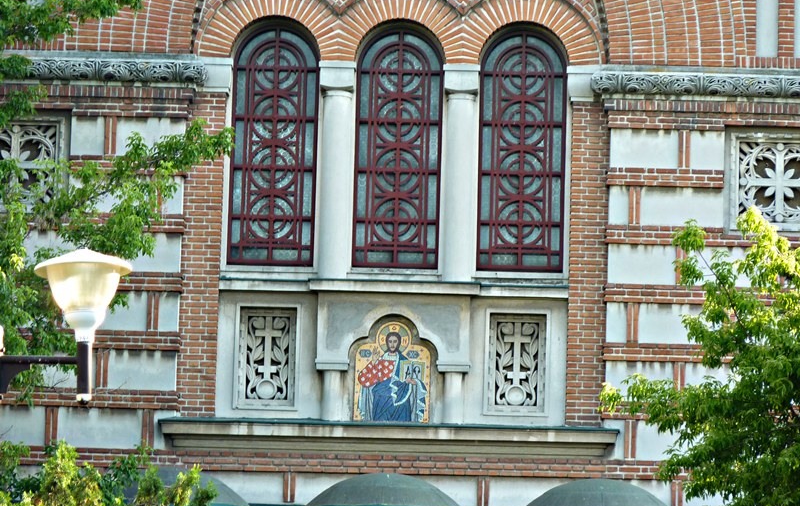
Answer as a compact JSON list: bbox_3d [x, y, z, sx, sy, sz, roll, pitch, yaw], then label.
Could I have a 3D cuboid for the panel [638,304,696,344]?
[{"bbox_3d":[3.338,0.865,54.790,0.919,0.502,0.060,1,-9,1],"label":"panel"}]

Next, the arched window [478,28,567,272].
[{"bbox_3d":[1.494,-1.255,55.476,1.041,2.990,0.120,1,-9,1],"label":"arched window"}]

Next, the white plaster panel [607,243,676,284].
[{"bbox_3d":[2.980,0.154,55.915,0.826,0.496,0.060,1,-11,2],"label":"white plaster panel"}]

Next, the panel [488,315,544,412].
[{"bbox_3d":[1.439,1.373,55.827,0.671,1.204,0.100,1,-11,2],"label":"panel"}]

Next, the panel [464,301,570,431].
[{"bbox_3d":[1.407,1.328,54.938,1.213,1.597,0.130,1,-9,1],"label":"panel"}]

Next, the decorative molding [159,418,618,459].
[{"bbox_3d":[-0.141,2.281,55.392,5.575,0.340,0.380,1,-11,2],"label":"decorative molding"}]

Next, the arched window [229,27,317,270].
[{"bbox_3d":[-1.545,-1.318,55.550,1.042,2.994,0.150,1,-9,1],"label":"arched window"}]

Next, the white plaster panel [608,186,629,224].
[{"bbox_3d":[2.423,-0.519,50.190,0.216,0.423,0.050,1,-10,2],"label":"white plaster panel"}]

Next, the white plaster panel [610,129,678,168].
[{"bbox_3d":[3.034,-1.282,56.190,0.846,0.479,0.060,1,-11,2],"label":"white plaster panel"}]

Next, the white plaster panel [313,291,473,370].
[{"bbox_3d":[-0.069,0.888,50.085,1.677,0.849,0.250,1,-10,2],"label":"white plaster panel"}]

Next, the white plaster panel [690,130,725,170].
[{"bbox_3d":[3.408,-1.133,50.274,0.369,0.430,0.050,1,-10,2],"label":"white plaster panel"}]

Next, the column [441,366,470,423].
[{"bbox_3d":[0.658,1.696,54.691,0.326,0.722,0.300,1,-9,1],"label":"column"}]

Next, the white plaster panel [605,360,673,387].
[{"bbox_3d":[2.886,1.539,54.690,0.833,0.514,0.060,1,-9,1],"label":"white plaster panel"}]

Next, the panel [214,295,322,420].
[{"bbox_3d":[-1.609,1.245,55.014,1.227,1.575,0.130,1,-9,1],"label":"panel"}]

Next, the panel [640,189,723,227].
[{"bbox_3d":[3.486,-0.551,56.036,1.034,0.492,0.060,1,-11,2],"label":"panel"}]

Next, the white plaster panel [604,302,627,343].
[{"bbox_3d":[2.393,0.779,49.955,0.242,0.452,0.050,1,-10,2],"label":"white plaster panel"}]

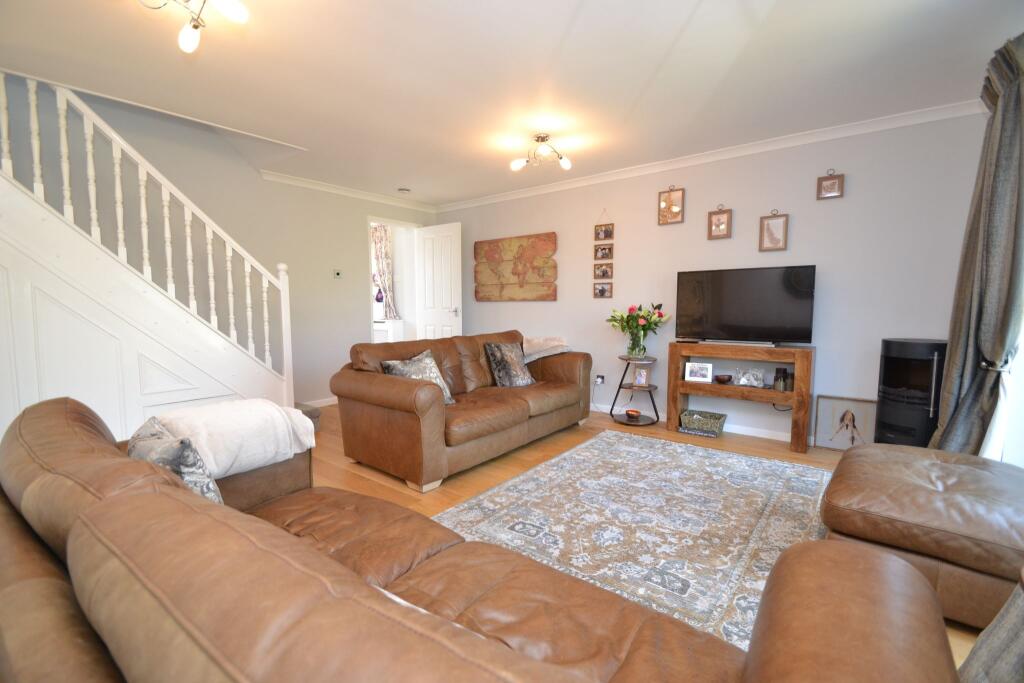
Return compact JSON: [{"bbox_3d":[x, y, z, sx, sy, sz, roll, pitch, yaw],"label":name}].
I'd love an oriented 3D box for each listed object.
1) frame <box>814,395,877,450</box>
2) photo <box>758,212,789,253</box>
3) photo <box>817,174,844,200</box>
[{"bbox_3d":[2.453,0.617,3.105,0.380,0.400,0.020,4,3,38],"label":"frame"},{"bbox_3d":[1.981,-0.825,3.231,0.184,0.269,0.020,4,6,37],"label":"photo"},{"bbox_3d":[2.244,-1.093,3.005,0.153,0.174,0.020,4,6,37],"label":"photo"}]

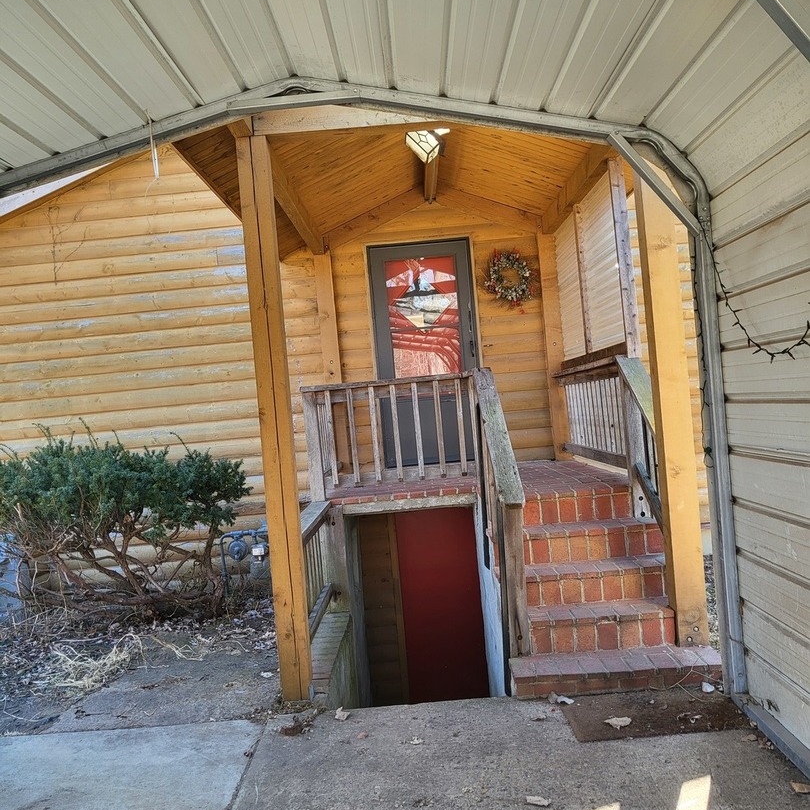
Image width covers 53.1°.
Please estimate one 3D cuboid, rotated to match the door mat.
[{"bbox_3d":[1.082,1.344,3.531,0.731,0.015,0.436,-5,0,1],"label":"door mat"}]

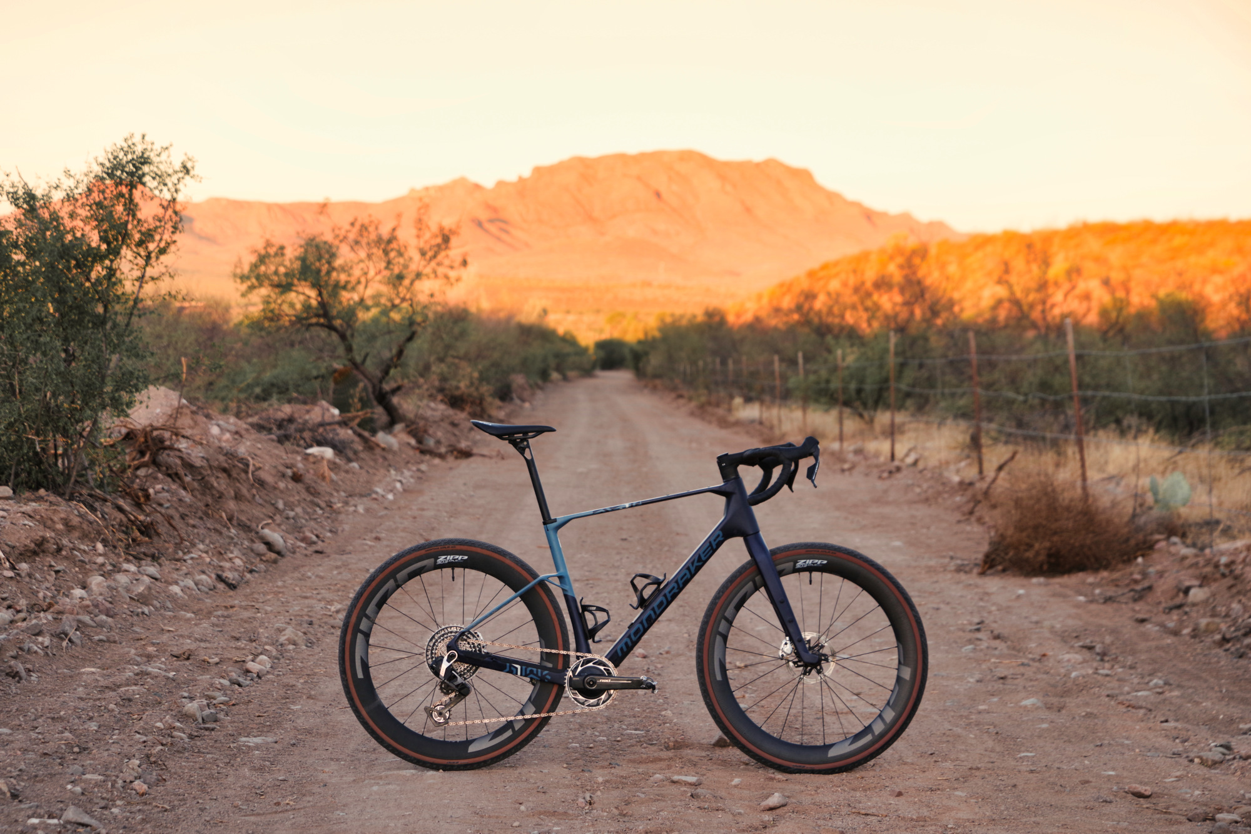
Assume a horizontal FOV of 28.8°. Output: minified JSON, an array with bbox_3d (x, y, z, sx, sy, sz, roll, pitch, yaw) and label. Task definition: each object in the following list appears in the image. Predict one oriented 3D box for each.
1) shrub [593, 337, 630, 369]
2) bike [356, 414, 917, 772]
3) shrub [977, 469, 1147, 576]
[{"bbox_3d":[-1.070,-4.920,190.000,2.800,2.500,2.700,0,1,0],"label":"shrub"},{"bbox_3d":[0.026,0.554,7.470,1.810,1.078,0.470,0,1,-1],"label":"bike"},{"bbox_3d":[2.650,0.615,14.700,1.020,0.610,0.950,0,1,0],"label":"shrub"}]

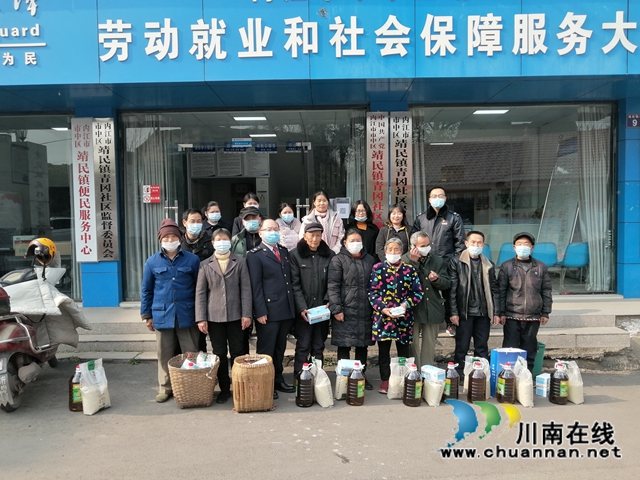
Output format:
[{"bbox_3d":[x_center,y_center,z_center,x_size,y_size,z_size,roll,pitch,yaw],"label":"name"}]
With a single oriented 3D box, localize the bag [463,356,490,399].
[{"bbox_3d":[1.443,1.247,4.604,0.240,0.370,0.140,0,3,18],"label":"bag"}]

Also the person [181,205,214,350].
[{"bbox_3d":[-1.222,0.553,5.033,0.500,1.670,0.300,-1,4,-4],"label":"person"}]

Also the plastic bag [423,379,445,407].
[{"bbox_3d":[1.015,1.317,4.425,0.190,0.260,0.130,-1,3,-11],"label":"plastic bag"}]

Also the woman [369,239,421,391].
[{"bbox_3d":[0.724,0.699,4.789,0.510,1.470,0.360,-1,3,4],"label":"woman"}]

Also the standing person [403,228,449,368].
[{"bbox_3d":[1.065,0.667,4.946,0.460,1.510,0.380,-2,3,-14],"label":"standing person"}]

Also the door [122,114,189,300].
[{"bbox_3d":[-2.410,-0.465,7.315,0.969,2.719,0.060,-1,2,0],"label":"door"}]

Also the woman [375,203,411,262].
[{"bbox_3d":[0.877,0.383,5.794,0.460,1.586,0.300,-1,4,0],"label":"woman"}]

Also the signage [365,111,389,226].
[{"bbox_3d":[0.816,-0.774,6.963,0.310,2.020,0.040,-1,4,0],"label":"signage"}]

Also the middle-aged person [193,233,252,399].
[{"bbox_3d":[-0.887,0.688,4.589,0.520,1.560,0.340,-1,3,-5],"label":"middle-aged person"}]

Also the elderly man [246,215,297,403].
[{"bbox_3d":[-0.458,0.609,4.627,0.460,1.599,0.300,-2,5,-22],"label":"elderly man"}]

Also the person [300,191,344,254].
[{"bbox_3d":[0.029,0.276,5.868,0.500,1.660,0.340,-1,3,1],"label":"person"}]

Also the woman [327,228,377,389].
[{"bbox_3d":[0.313,0.660,4.934,0.500,1.548,0.340,-1,3,-8],"label":"woman"}]

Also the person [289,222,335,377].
[{"bbox_3d":[-0.075,0.623,5.012,0.480,1.596,0.380,-1,2,-3],"label":"person"}]

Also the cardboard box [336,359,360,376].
[{"bbox_3d":[0.271,1.154,4.517,0.185,0.090,0.100,-5,25,-10],"label":"cardboard box"}]

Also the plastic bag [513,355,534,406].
[{"bbox_3d":[1.864,1.282,4.561,0.120,0.420,0.200,-2,3,-28],"label":"plastic bag"}]

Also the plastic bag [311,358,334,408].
[{"bbox_3d":[0.027,1.261,4.450,0.210,0.400,0.140,-3,3,-37],"label":"plastic bag"}]

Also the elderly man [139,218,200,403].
[{"bbox_3d":[-1.379,0.644,4.635,0.520,1.660,0.360,-1,3,-7],"label":"elderly man"}]

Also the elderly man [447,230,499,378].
[{"bbox_3d":[1.514,0.661,4.925,0.490,1.510,0.340,-1,3,3],"label":"elderly man"}]

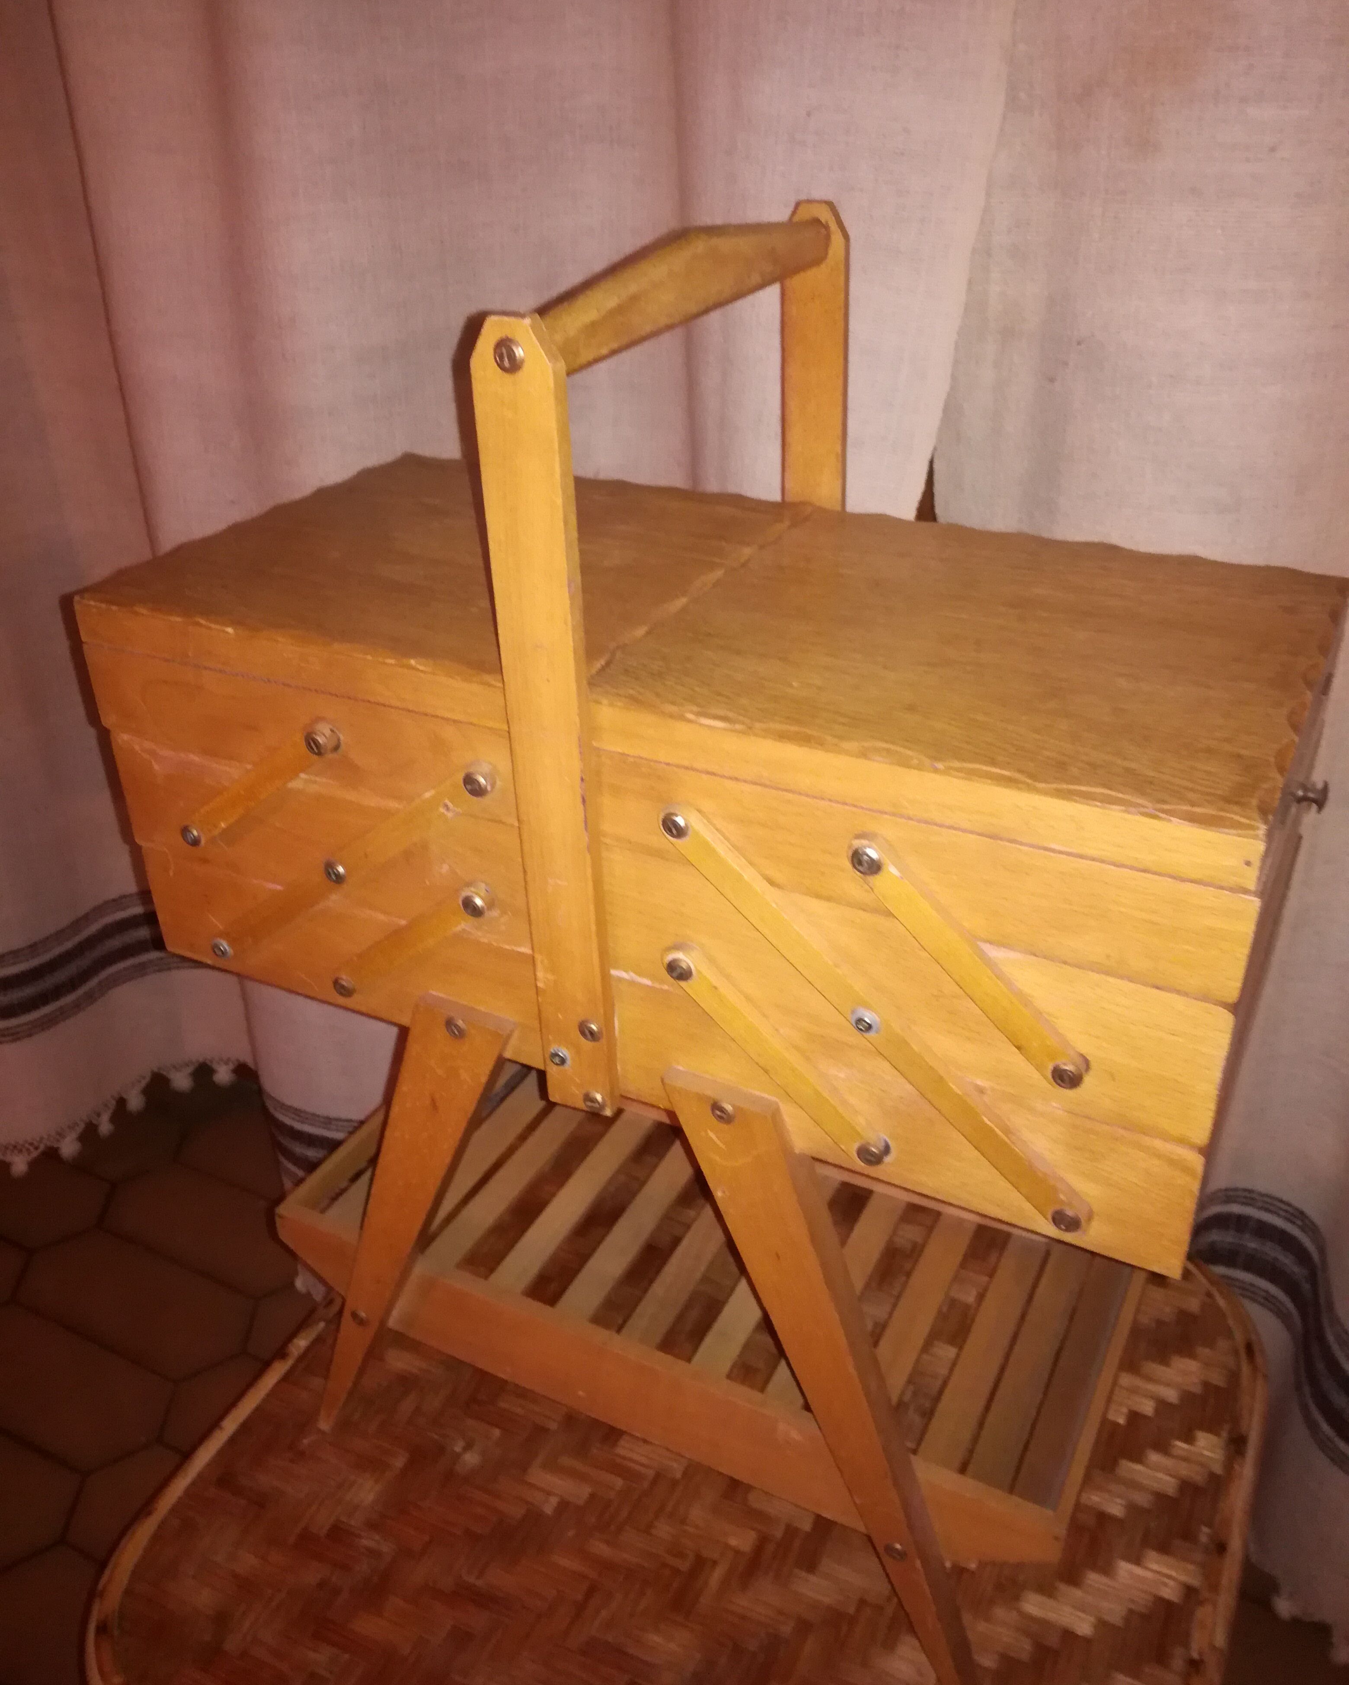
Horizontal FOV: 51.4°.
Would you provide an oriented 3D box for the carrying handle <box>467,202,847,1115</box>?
[{"bbox_3d":[0.011,-0.076,0.546,0.026,0.288,0.228,13,35,24],"label":"carrying handle"}]

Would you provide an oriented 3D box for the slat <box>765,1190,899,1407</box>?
[{"bbox_3d":[0.075,0.237,0.700,0.019,0.005,0.194,13,35,24],"label":"slat"}]

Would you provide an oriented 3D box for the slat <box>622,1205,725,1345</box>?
[{"bbox_3d":[0.009,0.219,0.729,0.021,0.005,0.188,13,35,24],"label":"slat"}]

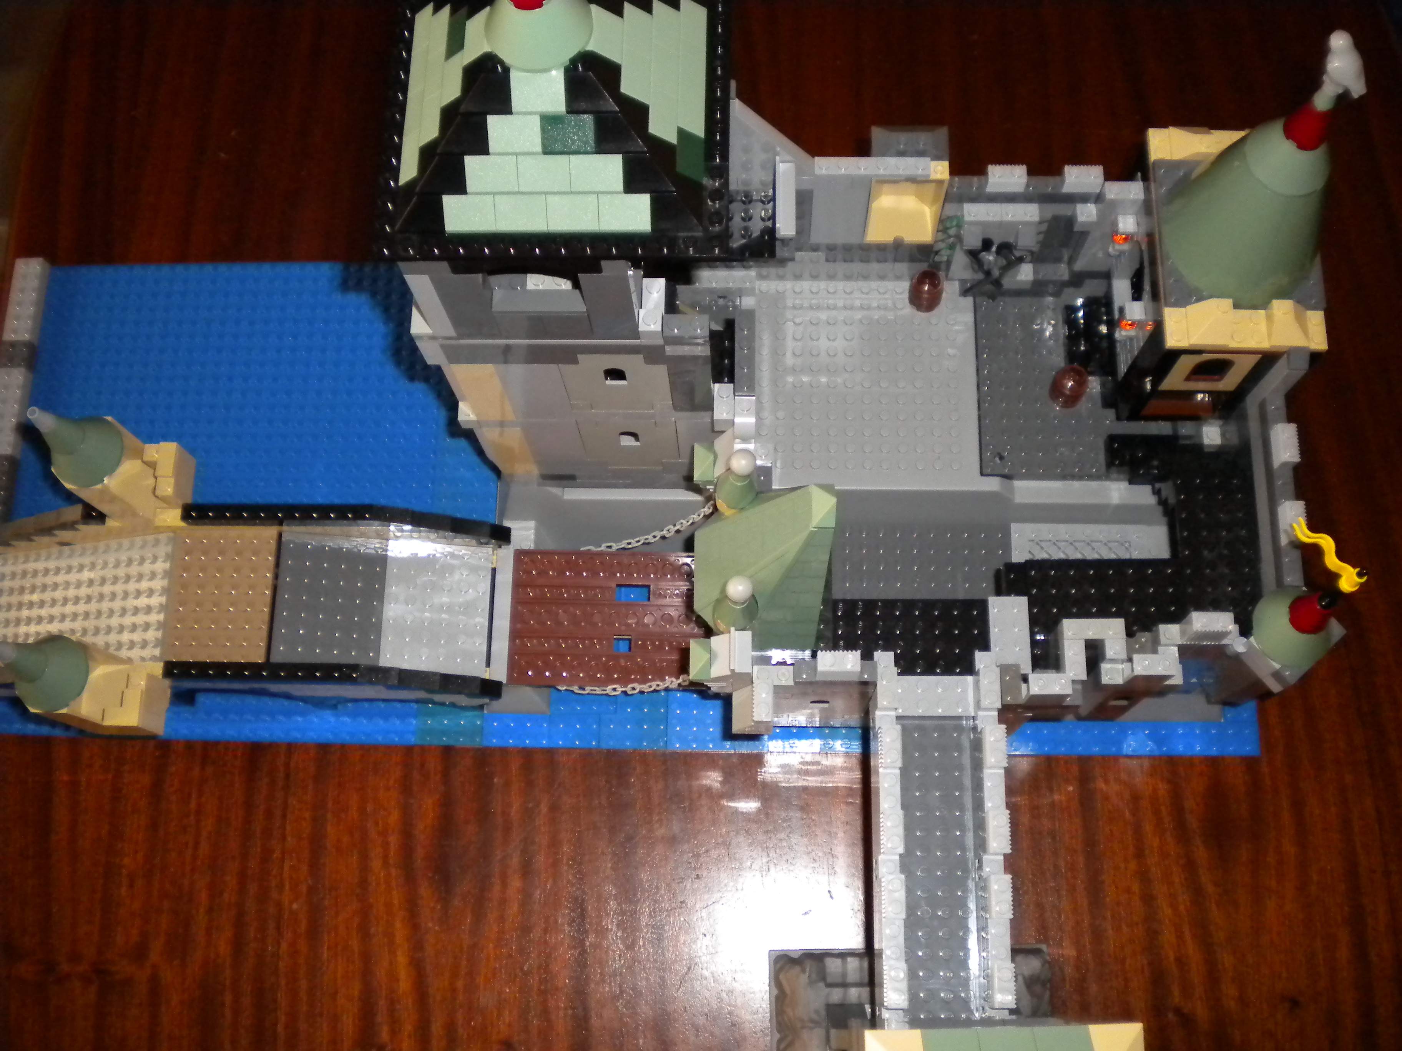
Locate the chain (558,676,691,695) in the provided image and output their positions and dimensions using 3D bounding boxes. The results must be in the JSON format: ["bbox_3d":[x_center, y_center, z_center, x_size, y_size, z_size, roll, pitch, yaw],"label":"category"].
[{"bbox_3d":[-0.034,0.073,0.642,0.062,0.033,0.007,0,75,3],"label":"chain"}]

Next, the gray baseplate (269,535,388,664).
[{"bbox_3d":[-0.171,0.038,0.654,0.048,0.005,0.063,5,75,-14],"label":"gray baseplate"}]

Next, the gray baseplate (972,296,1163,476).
[{"bbox_3d":[0.175,-0.065,0.667,0.090,0.005,0.094,0,75,3],"label":"gray baseplate"}]

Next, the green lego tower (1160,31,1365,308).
[{"bbox_3d":[0.217,-0.135,0.519,0.064,0.120,0.064,0,75,3],"label":"green lego tower"}]

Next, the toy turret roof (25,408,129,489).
[{"bbox_3d":[-0.272,-0.039,0.604,0.032,0.050,0.032,0,75,3],"label":"toy turret roof"}]

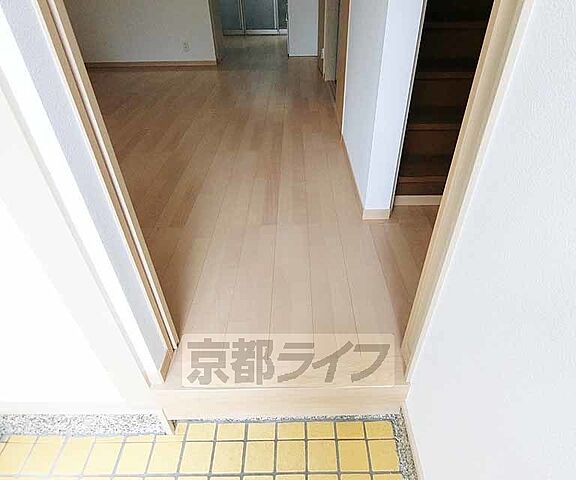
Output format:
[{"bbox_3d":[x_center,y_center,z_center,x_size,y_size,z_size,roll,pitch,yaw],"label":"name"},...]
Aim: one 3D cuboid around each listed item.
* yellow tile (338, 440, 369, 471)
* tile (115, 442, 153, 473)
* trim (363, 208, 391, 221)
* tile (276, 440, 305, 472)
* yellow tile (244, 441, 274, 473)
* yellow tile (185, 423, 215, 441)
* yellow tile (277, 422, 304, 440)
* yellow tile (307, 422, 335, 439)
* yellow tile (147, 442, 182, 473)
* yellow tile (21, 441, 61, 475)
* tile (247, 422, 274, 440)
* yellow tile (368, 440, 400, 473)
[{"bbox_3d":[0.207,0.680,1.032,0.090,0.010,0.087,-1,35,1],"label":"yellow tile"},{"bbox_3d":[-0.486,0.695,1.046,0.090,0.010,0.087,-1,35,1],"label":"tile"},{"bbox_3d":[0.483,-0.144,1.801,0.140,0.066,0.012,-1,35,1],"label":"trim"},{"bbox_3d":[0.009,0.689,1.043,0.093,0.010,0.087,-1,36,1],"label":"tile"},{"bbox_3d":[-0.090,0.686,1.038,0.090,0.010,0.087,-1,35,1],"label":"yellow tile"},{"bbox_3d":[-0.290,0.651,1.115,0.093,0.010,0.056,-1,36,1],"label":"yellow tile"},{"bbox_3d":[0.009,0.639,1.099,0.091,0.010,0.053,-1,35,1],"label":"yellow tile"},{"bbox_3d":[0.110,0.641,1.105,0.093,0.010,0.056,-1,36,1],"label":"yellow tile"},{"bbox_3d":[-0.390,0.699,1.053,0.093,0.010,0.087,-1,36,1],"label":"yellow tile"},{"bbox_3d":[-0.782,0.701,1.051,0.090,0.010,0.087,-1,35,1],"label":"yellow tile"},{"bbox_3d":[-0.090,0.646,1.110,0.093,0.010,0.056,-1,36,1],"label":"tile"},{"bbox_3d":[0.305,0.682,1.036,0.085,0.010,0.087,-1,36,1],"label":"yellow tile"}]

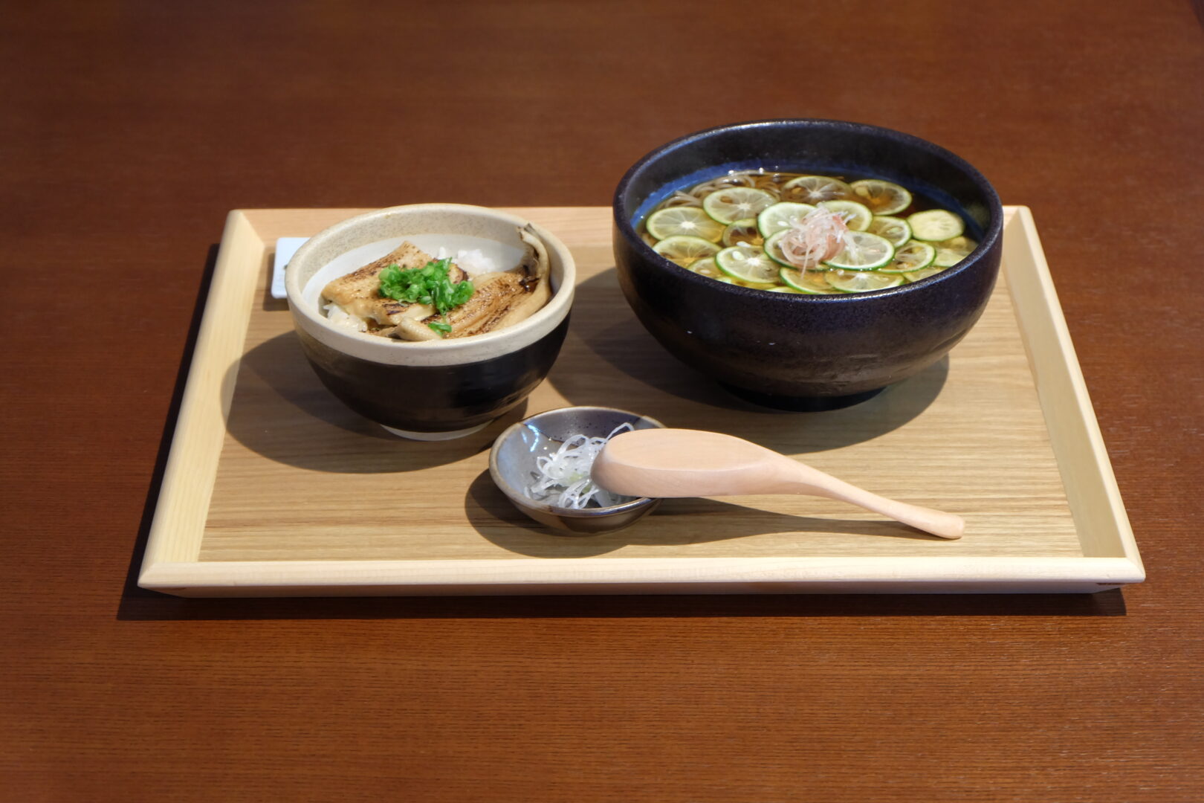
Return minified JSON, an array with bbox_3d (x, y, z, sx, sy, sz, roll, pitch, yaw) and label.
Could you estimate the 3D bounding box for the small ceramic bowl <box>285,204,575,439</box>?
[{"bbox_3d":[-0.079,-0.031,1.172,0.133,0.075,0.133,0,33,0],"label":"small ceramic bowl"}]

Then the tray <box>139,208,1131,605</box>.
[{"bbox_3d":[0.016,-0.005,1.200,0.425,0.024,0.323,0,33,0],"label":"tray"}]

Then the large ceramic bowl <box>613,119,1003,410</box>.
[{"bbox_3d":[0.097,-0.059,1.204,0.182,0.087,0.182,0,33,0],"label":"large ceramic bowl"}]

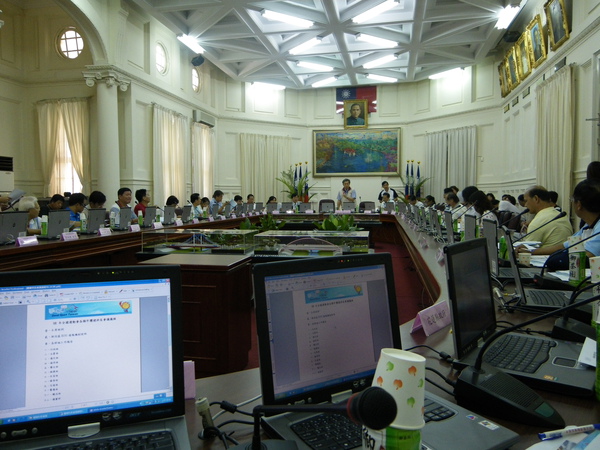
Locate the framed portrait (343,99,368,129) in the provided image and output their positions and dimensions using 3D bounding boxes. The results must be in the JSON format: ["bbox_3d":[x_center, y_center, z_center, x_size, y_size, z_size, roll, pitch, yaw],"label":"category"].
[{"bbox_3d":[1.673,-3.290,14.422,0.720,0.890,0.080,1,11,10],"label":"framed portrait"}]

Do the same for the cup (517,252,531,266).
[{"bbox_3d":[1.312,0.212,2.830,0.073,0.077,0.073,0,3,10],"label":"cup"}]

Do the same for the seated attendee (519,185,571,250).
[{"bbox_3d":[1.840,0.320,3.780,0.720,1.260,0.520,0,3,10],"label":"seated attendee"}]

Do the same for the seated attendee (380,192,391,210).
[{"bbox_3d":[2.428,-0.249,13.708,0.500,1.295,0.750,0,3,13],"label":"seated attendee"}]

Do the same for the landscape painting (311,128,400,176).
[{"bbox_3d":[1.726,-2.176,14.563,2.610,1.440,0.080,1,3,10],"label":"landscape painting"}]

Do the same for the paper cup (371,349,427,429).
[{"bbox_3d":[0.120,0.195,0.590,0.074,0.075,0.074,9,-1,0],"label":"paper cup"}]

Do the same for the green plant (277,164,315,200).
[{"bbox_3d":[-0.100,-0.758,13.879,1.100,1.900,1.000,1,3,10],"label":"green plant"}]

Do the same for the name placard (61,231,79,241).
[{"bbox_3d":[-2.355,0.123,4.960,0.065,0.068,0.235,0,3,10],"label":"name placard"}]

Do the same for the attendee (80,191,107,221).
[{"bbox_3d":[-2.722,0.187,6.569,0.750,1.284,0.500,0,3,14],"label":"attendee"}]

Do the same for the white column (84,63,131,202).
[{"bbox_3d":[-3.632,-1.107,9.252,0.640,3.588,0.640,0,3,11],"label":"white column"}]

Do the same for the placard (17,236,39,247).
[{"bbox_3d":[-2.375,0.144,4.234,0.054,0.070,0.200,1,3,12],"label":"placard"}]

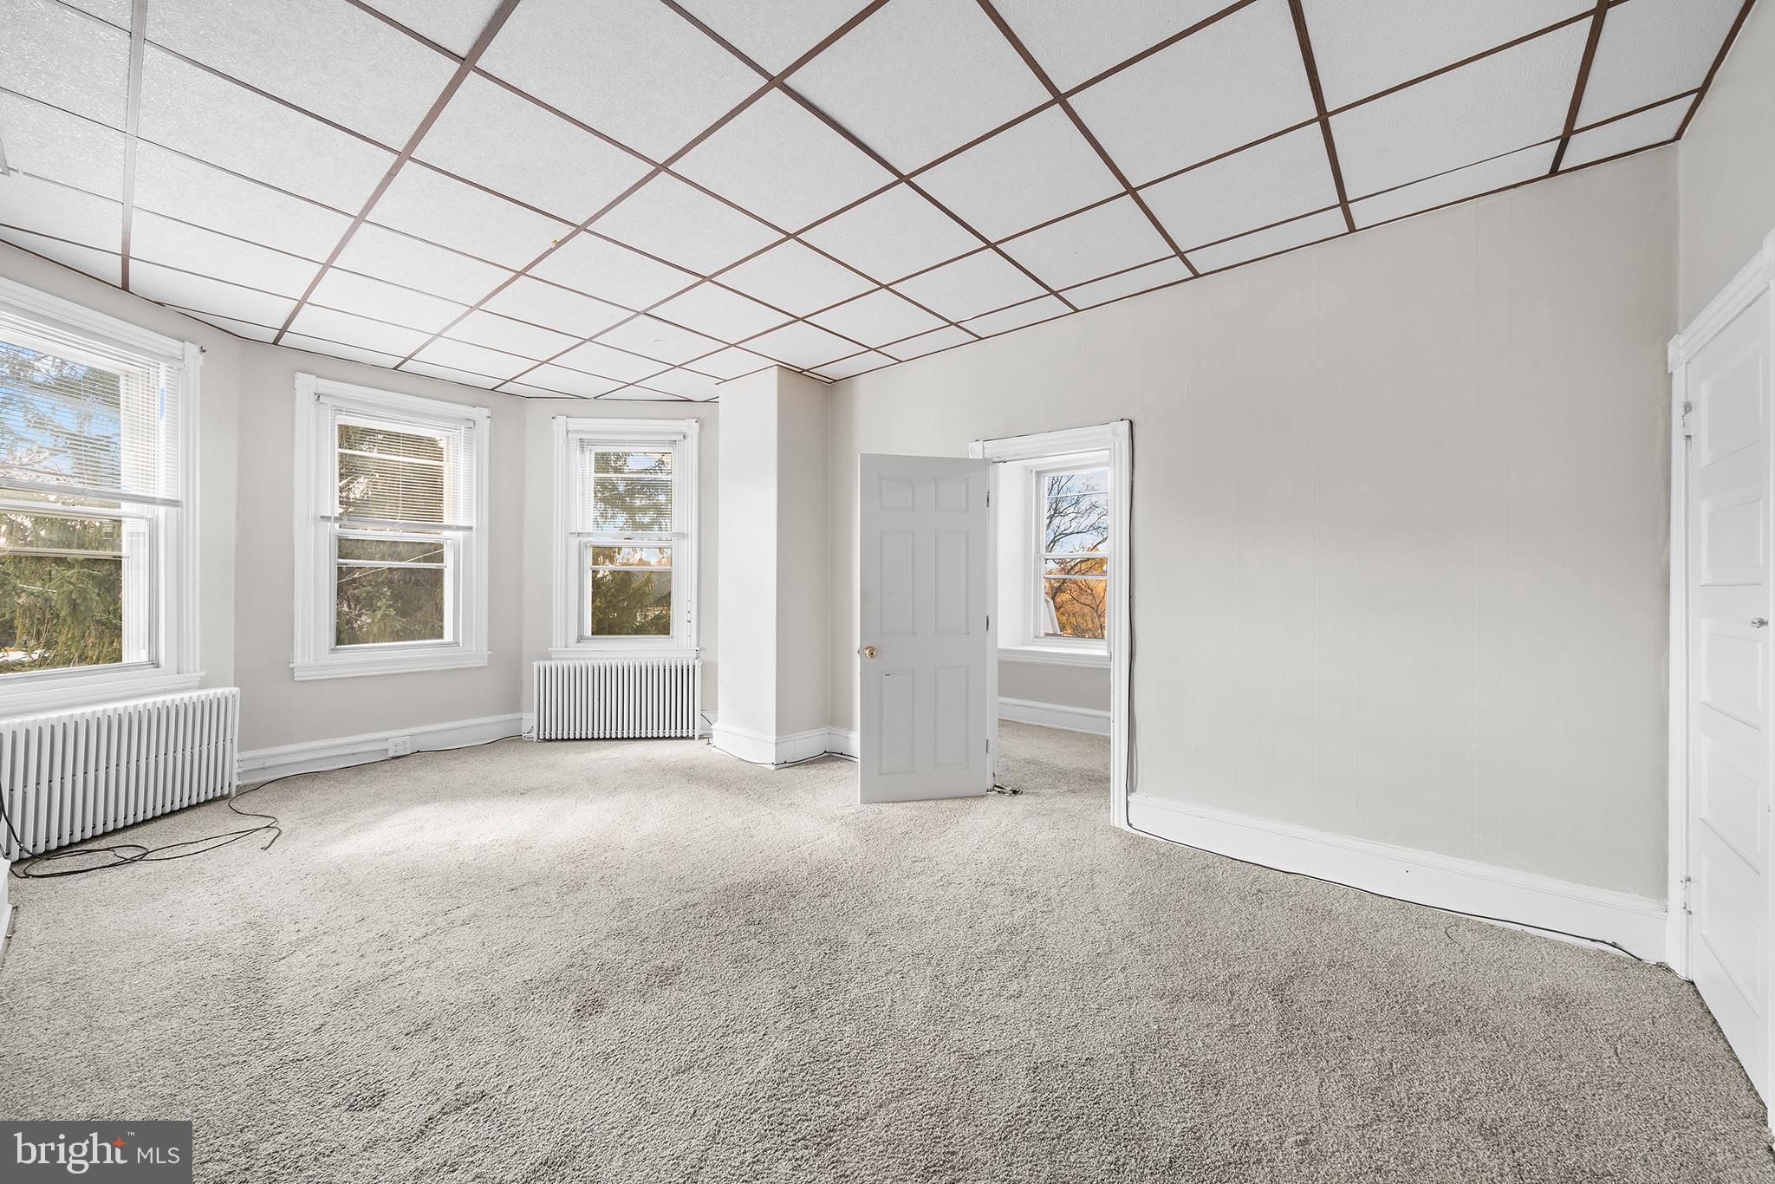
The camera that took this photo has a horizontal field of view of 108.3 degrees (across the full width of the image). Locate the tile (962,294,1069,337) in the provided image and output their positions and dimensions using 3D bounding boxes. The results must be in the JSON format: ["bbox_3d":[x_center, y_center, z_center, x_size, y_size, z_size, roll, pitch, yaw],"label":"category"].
[{"bbox_3d":[0.718,-1.548,3.601,0.600,0.020,0.294,1,1,40],"label":"tile"}]

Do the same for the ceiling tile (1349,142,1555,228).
[{"bbox_3d":[2.107,-1.528,2.421,0.595,0.022,0.256,1,1,40],"label":"ceiling tile"}]

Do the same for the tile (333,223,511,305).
[{"bbox_3d":[-2.187,-1.535,3.037,0.597,0.020,0.597,0,1,39],"label":"tile"}]

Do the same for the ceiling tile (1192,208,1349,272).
[{"bbox_3d":[1.664,-1.547,2.829,0.595,0.020,0.280,0,1,39],"label":"ceiling tile"}]

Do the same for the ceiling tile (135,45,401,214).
[{"bbox_3d":[-2.088,-1.523,2.175,0.597,0.020,0.597,0,1,39],"label":"ceiling tile"}]

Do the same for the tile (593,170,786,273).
[{"bbox_3d":[-0.837,-1.523,2.701,0.600,0.022,0.600,1,1,40],"label":"tile"}]

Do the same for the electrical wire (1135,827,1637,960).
[{"bbox_3d":[1.952,1.246,2.750,1.730,0.050,0.030,1,1,40],"label":"electrical wire"}]

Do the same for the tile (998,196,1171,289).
[{"bbox_3d":[0.896,-1.534,2.859,0.600,0.020,0.600,1,1,40],"label":"tile"}]

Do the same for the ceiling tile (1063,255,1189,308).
[{"bbox_3d":[1.193,-1.550,3.219,0.595,0.020,0.280,0,1,39],"label":"ceiling tile"}]

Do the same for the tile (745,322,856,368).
[{"bbox_3d":[-0.535,-1.556,4.067,0.597,0.020,0.597,0,1,39],"label":"tile"}]

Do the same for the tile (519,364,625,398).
[{"bbox_3d":[-2.367,-1.564,4.787,0.600,0.020,0.600,1,1,40],"label":"tile"}]

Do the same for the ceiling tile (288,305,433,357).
[{"bbox_3d":[-3.128,-1.545,3.812,0.600,0.020,0.600,1,1,40],"label":"ceiling tile"}]

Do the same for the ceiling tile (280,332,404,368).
[{"bbox_3d":[-3.475,-1.545,4.101,0.285,0.020,0.595,0,1,39],"label":"ceiling tile"}]

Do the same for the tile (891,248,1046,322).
[{"bbox_3d":[0.424,-1.537,3.246,0.600,0.022,0.600,1,1,40],"label":"tile"}]

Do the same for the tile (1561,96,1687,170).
[{"bbox_3d":[2.448,-1.524,2.131,0.281,0.022,0.293,1,1,40],"label":"tile"}]

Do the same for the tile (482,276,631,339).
[{"bbox_3d":[-1.793,-1.543,3.503,0.597,0.020,0.597,0,1,39],"label":"tile"}]

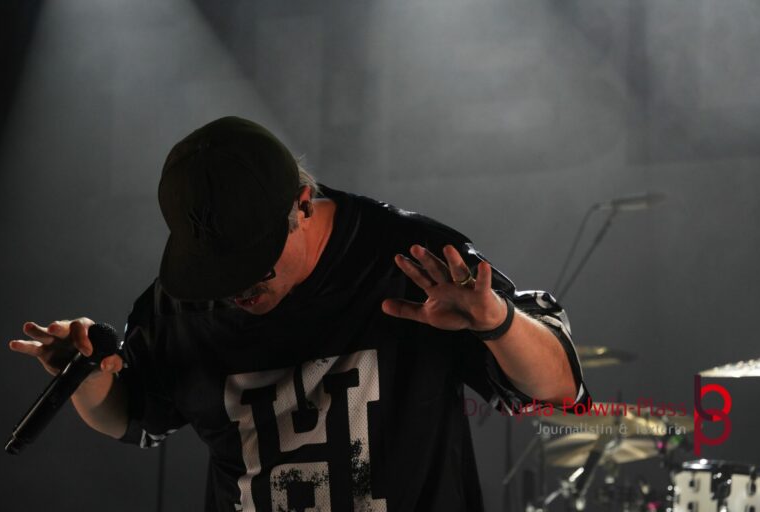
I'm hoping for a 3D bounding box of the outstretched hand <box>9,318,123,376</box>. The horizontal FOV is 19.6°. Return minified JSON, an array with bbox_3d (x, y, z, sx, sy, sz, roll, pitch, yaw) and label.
[{"bbox_3d":[-0.447,0.130,3.130,0.135,0.080,0.145,-22,-33,18],"label":"outstretched hand"}]

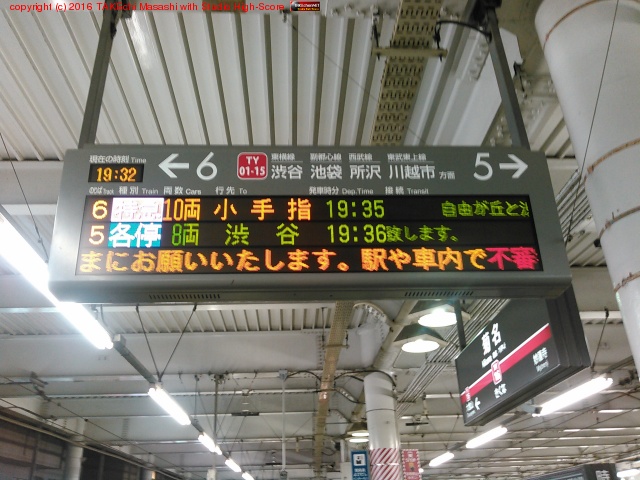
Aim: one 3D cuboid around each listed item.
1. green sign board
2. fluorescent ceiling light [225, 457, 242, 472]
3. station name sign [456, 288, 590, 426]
[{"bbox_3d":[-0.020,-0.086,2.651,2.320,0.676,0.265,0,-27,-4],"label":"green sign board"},{"bbox_3d":[-2.079,5.407,13.331,0.170,0.130,2.400,-1,-27,-3],"label":"fluorescent ceiling light"},{"bbox_3d":[1.770,1.159,5.278,0.220,0.756,2.632,-1,-27,-2],"label":"station name sign"}]

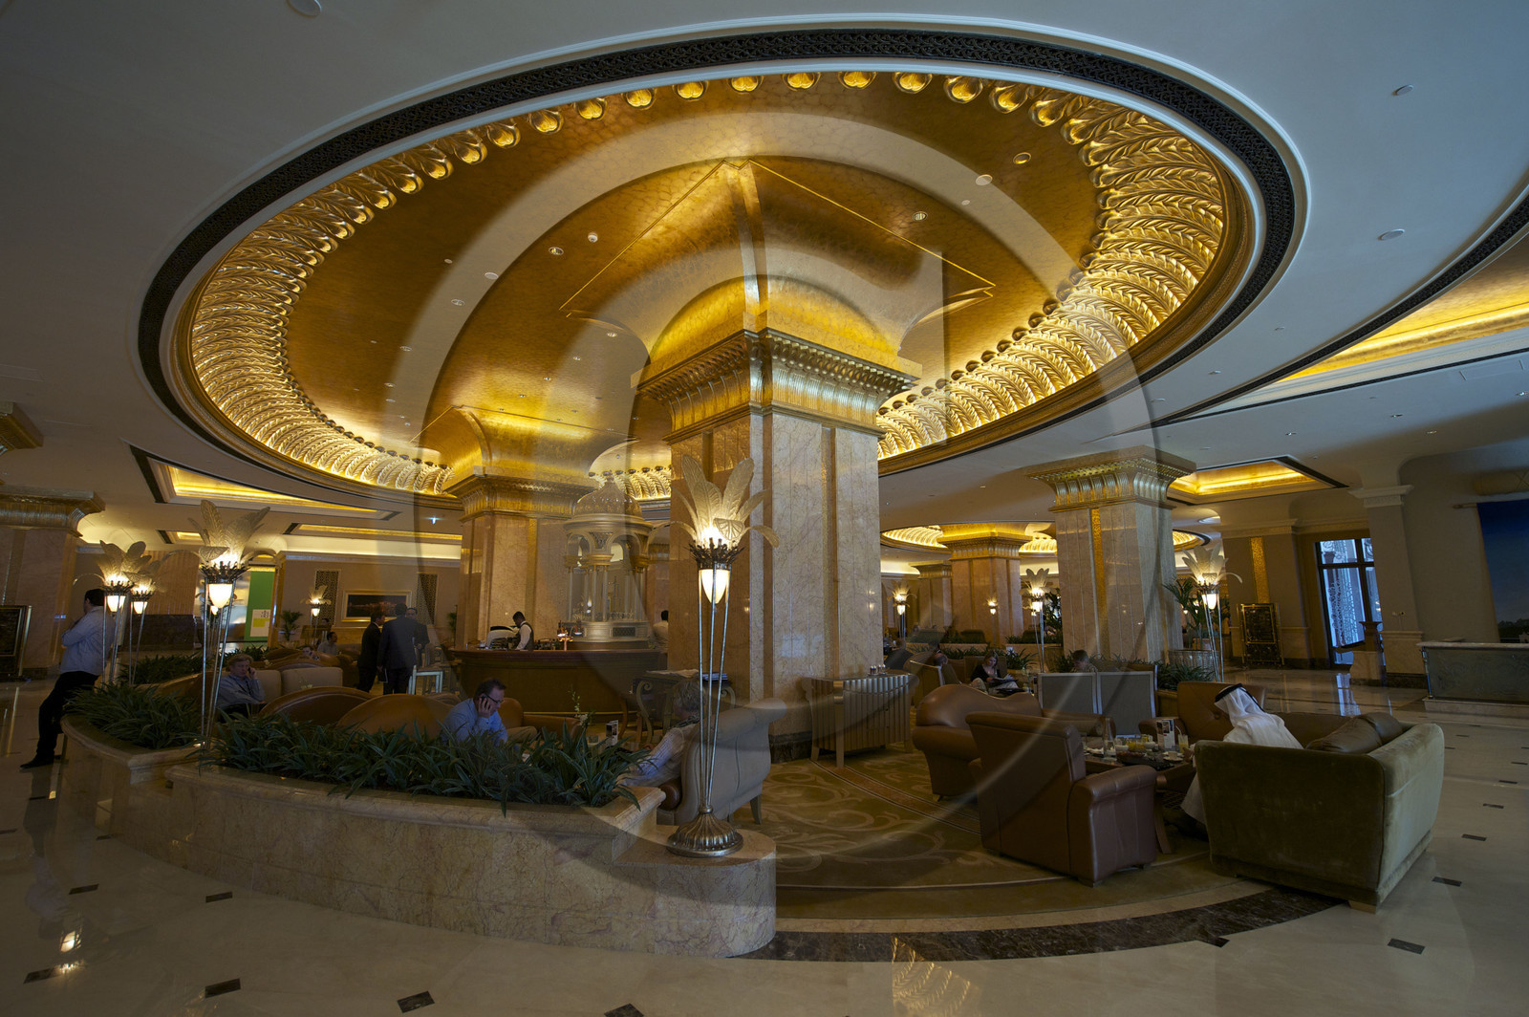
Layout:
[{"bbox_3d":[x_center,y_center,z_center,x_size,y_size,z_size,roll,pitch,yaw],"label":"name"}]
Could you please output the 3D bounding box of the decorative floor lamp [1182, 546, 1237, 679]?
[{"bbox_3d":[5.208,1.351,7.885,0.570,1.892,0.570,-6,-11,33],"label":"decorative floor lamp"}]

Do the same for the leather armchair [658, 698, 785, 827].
[{"bbox_3d":[-0.441,1.874,4.874,0.853,0.883,0.806,-3,-9,20],"label":"leather armchair"}]

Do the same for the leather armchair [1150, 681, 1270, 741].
[{"bbox_3d":[3.973,2.048,6.077,0.806,0.868,0.806,8,-12,-42],"label":"leather armchair"}]

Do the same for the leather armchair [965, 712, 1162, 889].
[{"bbox_3d":[1.893,1.809,4.389,0.791,0.845,0.775,6,-11,-34],"label":"leather armchair"}]

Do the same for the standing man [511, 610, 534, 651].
[{"bbox_3d":[-3.975,2.477,11.089,0.388,1.612,0.449,0,-9,-2],"label":"standing man"}]

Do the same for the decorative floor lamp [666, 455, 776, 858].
[{"bbox_3d":[-0.249,0.718,3.642,0.605,2.032,0.589,0,-9,0],"label":"decorative floor lamp"}]

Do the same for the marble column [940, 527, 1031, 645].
[{"bbox_3d":[9.569,3.615,29.081,2.635,4.728,2.635,7,-11,-38],"label":"marble column"}]

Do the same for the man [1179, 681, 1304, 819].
[{"bbox_3d":[2.975,1.612,4.233,0.580,1.029,0.950,7,-11,-38],"label":"man"}]

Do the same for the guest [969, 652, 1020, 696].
[{"bbox_3d":[3.235,2.425,9.385,0.620,1.030,0.850,1,-9,-6],"label":"guest"}]

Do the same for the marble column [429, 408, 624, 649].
[{"bbox_3d":[-6.036,1.639,16.336,2.666,4.883,2.666,7,-11,-38],"label":"marble column"}]

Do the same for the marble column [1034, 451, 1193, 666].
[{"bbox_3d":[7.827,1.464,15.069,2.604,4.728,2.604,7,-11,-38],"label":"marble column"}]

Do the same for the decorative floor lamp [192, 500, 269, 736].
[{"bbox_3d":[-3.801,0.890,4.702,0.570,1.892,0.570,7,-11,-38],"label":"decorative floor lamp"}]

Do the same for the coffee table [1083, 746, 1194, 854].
[{"bbox_3d":[2.650,1.996,4.870,1.029,0.474,0.821,7,-11,-38],"label":"coffee table"}]

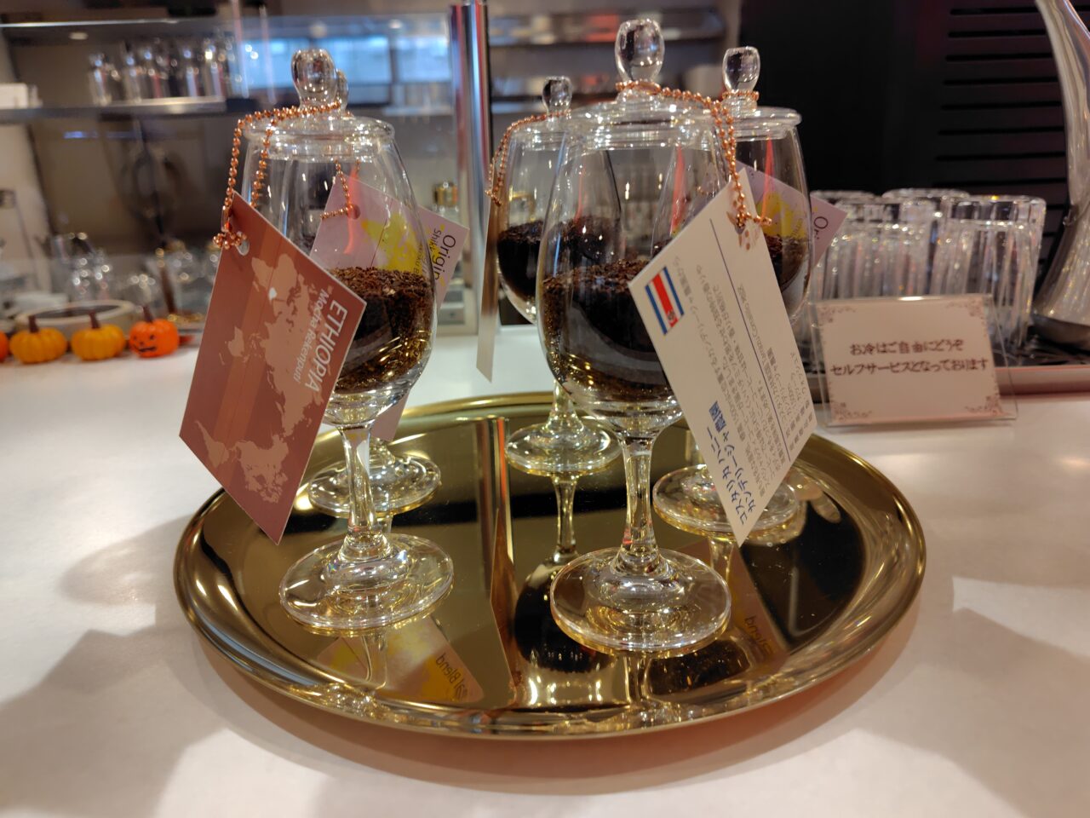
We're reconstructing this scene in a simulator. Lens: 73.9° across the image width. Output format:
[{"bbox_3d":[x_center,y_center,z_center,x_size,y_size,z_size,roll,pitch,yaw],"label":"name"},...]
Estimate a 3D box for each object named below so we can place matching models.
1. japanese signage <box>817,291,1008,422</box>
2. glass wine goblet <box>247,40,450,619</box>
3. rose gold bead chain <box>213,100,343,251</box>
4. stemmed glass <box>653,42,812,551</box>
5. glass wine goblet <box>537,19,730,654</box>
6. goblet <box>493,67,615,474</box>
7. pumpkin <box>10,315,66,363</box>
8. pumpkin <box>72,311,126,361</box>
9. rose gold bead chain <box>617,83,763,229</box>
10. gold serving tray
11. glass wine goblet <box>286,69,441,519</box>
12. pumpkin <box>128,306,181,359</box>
[{"bbox_3d":[0.209,-0.028,0.414,0.106,0.074,0.014,-2,-9,0],"label":"japanese signage"},{"bbox_3d":[-0.065,-0.021,0.233,0.062,0.173,0.062,-2,18,0],"label":"glass wine goblet"},{"bbox_3d":[-0.077,-0.068,0.206,0.021,0.041,0.045,8,21,28],"label":"rose gold bead chain"},{"bbox_3d":[0.074,-0.043,0.285,0.062,0.173,0.062,-2,18,0],"label":"stemmed glass"},{"bbox_3d":[0.029,-0.019,0.218,0.062,0.173,0.062,-2,18,0],"label":"glass wine goblet"},{"bbox_3d":[0.008,-0.061,0.346,0.062,0.173,0.062,-2,18,0],"label":"goblet"},{"bbox_3d":[-0.425,-0.058,0.600,0.040,0.039,0.040,-2,18,0],"label":"pumpkin"},{"bbox_3d":[-0.376,-0.061,0.603,0.039,0.041,0.039,-2,18,0],"label":"pumpkin"},{"bbox_3d":[0.039,-0.069,0.193,0.043,0.039,0.015,8,21,28],"label":"rose gold bead chain"},{"bbox_3d":[0.001,0.041,0.292,0.269,0.019,0.269,-2,18,0],"label":"gold serving tray"},{"bbox_3d":[-0.080,-0.047,0.311,0.062,0.173,0.062,-2,18,0],"label":"glass wine goblet"},{"bbox_3d":[-0.332,-0.065,0.607,0.037,0.043,0.037,-3,18,-5],"label":"pumpkin"}]

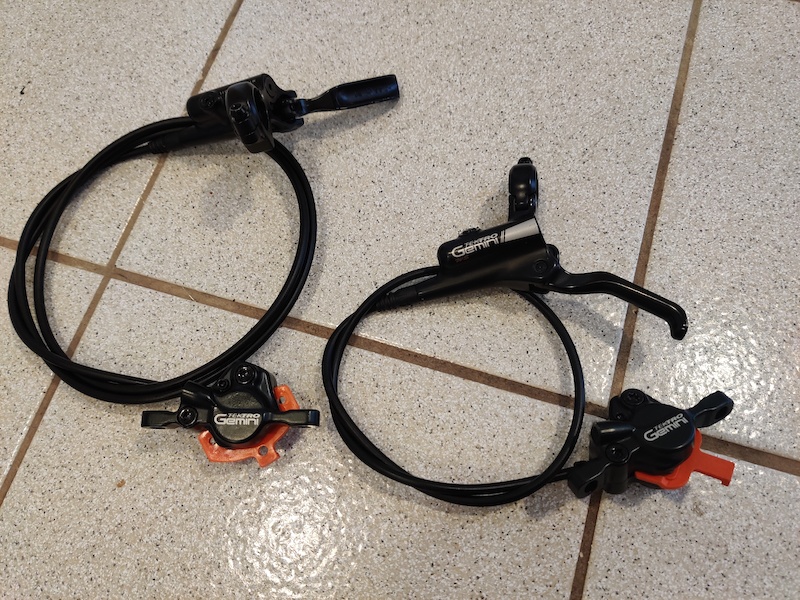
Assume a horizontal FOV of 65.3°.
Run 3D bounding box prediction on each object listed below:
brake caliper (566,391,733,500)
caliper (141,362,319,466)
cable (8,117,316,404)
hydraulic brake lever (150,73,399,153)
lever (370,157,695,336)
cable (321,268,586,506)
[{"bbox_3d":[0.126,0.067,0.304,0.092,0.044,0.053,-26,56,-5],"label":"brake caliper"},{"bbox_3d":[-0.088,0.060,0.322,0.092,0.044,0.053,0,71,4],"label":"caliper"},{"bbox_3d":[-0.140,-0.031,0.366,0.182,0.028,0.184,-1,71,4],"label":"cable"},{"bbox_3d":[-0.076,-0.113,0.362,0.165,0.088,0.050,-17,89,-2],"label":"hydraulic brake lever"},{"bbox_3d":[0.068,-0.028,0.343,0.166,0.042,0.106,4,72,5],"label":"lever"},{"bbox_3d":[0.030,0.041,0.331,0.138,0.027,0.130,-1,71,4],"label":"cable"}]

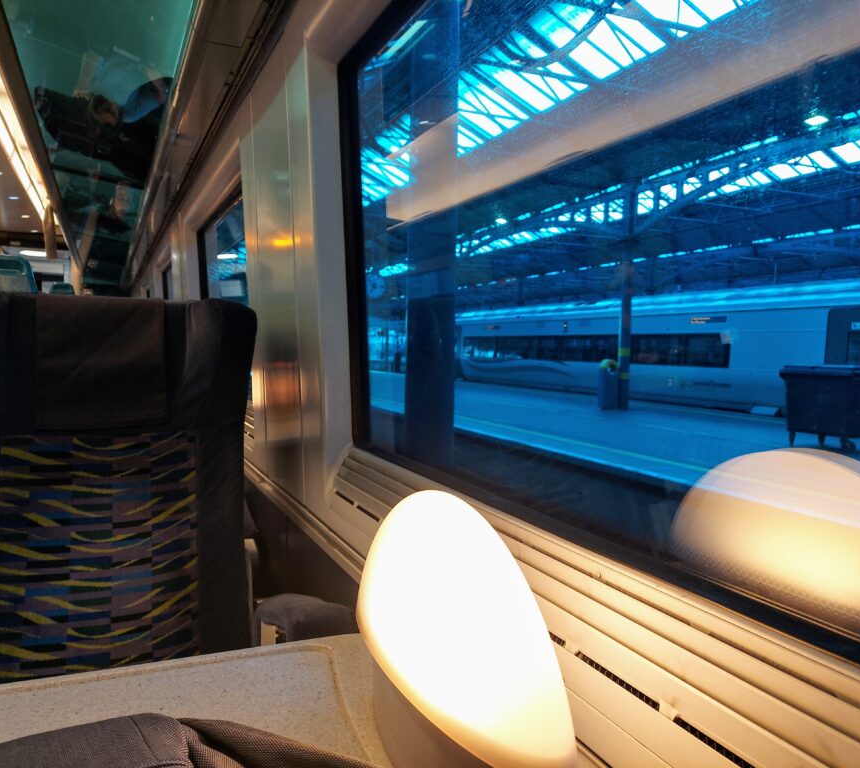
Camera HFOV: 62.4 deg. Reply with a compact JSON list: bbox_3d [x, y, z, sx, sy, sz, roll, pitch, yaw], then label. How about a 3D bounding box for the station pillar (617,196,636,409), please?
[{"bbox_3d":[5.342,-2.255,19.154,0.290,5.850,0.290,0,3,-24],"label":"station pillar"}]

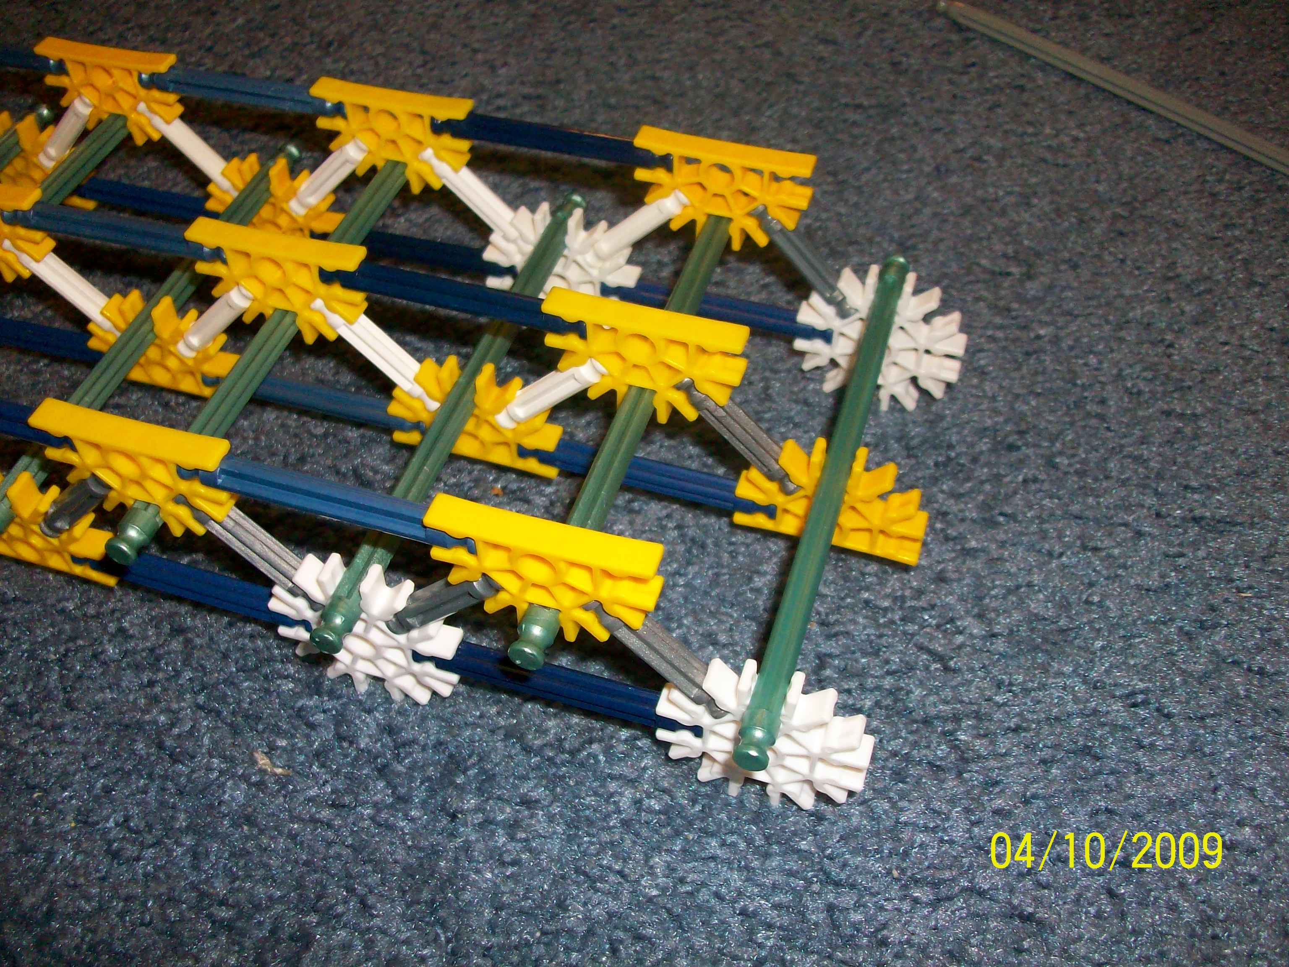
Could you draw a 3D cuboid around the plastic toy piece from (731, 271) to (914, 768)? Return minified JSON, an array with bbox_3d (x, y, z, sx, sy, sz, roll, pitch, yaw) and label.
[{"bbox_3d":[0.037,-0.003,0.241,0.006,0.006,0.129,13,51,13],"label":"plastic toy piece"}]

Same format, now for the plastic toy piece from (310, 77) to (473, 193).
[{"bbox_3d":[-0.055,-0.077,0.285,0.037,0.023,0.006,12,50,13],"label":"plastic toy piece"}]

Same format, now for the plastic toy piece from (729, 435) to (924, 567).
[{"bbox_3d":[0.037,0.002,0.246,0.037,0.024,0.006,13,51,13],"label":"plastic toy piece"}]

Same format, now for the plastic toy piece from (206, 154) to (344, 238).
[{"bbox_3d":[-0.090,-0.069,0.310,0.037,0.024,0.006,13,51,13],"label":"plastic toy piece"}]

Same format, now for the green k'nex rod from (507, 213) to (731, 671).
[{"bbox_3d":[0.001,-0.019,0.241,0.006,0.006,0.129,13,51,13],"label":"green k'nex rod"}]

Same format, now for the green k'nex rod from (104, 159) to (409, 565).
[{"bbox_3d":[-0.071,-0.036,0.258,0.006,0.006,0.129,13,52,13],"label":"green k'nex rod"}]

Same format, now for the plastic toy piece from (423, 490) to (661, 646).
[{"bbox_3d":[-0.015,0.015,0.203,0.037,0.023,0.006,12,51,12],"label":"plastic toy piece"}]

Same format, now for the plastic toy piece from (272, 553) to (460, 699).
[{"bbox_3d":[-0.052,0.028,0.237,0.037,0.037,0.006,13,51,13],"label":"plastic toy piece"}]

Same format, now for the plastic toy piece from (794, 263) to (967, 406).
[{"bbox_3d":[0.053,-0.032,0.283,0.037,0.037,0.006,13,51,13],"label":"plastic toy piece"}]

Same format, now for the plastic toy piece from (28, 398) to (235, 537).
[{"bbox_3d":[-0.086,-0.001,0.220,0.037,0.024,0.006,13,51,13],"label":"plastic toy piece"}]

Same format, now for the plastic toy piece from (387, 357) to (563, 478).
[{"bbox_3d":[-0.035,-0.015,0.262,0.037,0.024,0.006,13,51,13],"label":"plastic toy piece"}]

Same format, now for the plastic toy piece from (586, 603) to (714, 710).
[{"bbox_3d":[0.003,0.027,0.209,0.006,0.033,0.006,-24,33,44],"label":"plastic toy piece"}]

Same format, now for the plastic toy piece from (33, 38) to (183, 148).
[{"bbox_3d":[-0.125,-0.093,0.304,0.037,0.023,0.006,13,50,16],"label":"plastic toy piece"}]

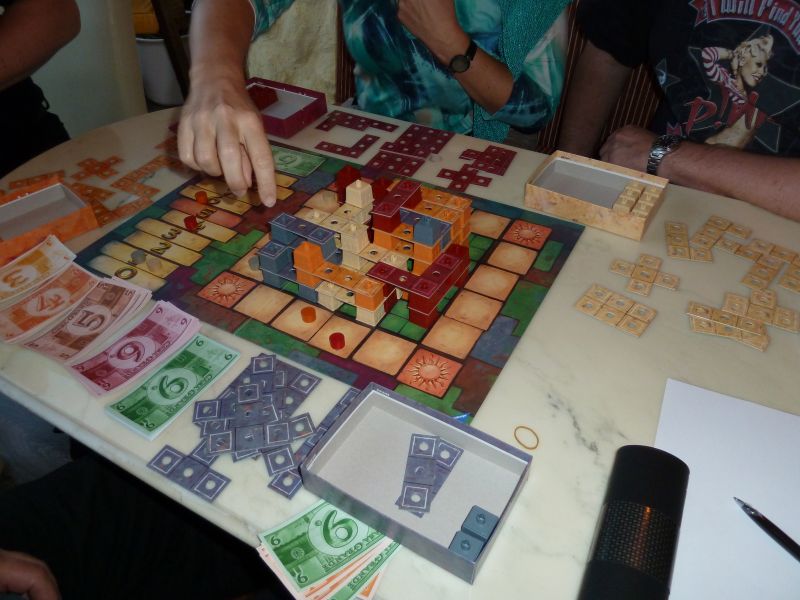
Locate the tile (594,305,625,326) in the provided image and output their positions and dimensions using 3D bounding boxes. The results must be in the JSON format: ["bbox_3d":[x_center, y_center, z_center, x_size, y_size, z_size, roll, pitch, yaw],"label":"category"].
[{"bbox_3d":[0.221,0.017,0.654,0.024,0.002,0.024,28,49,29],"label":"tile"}]

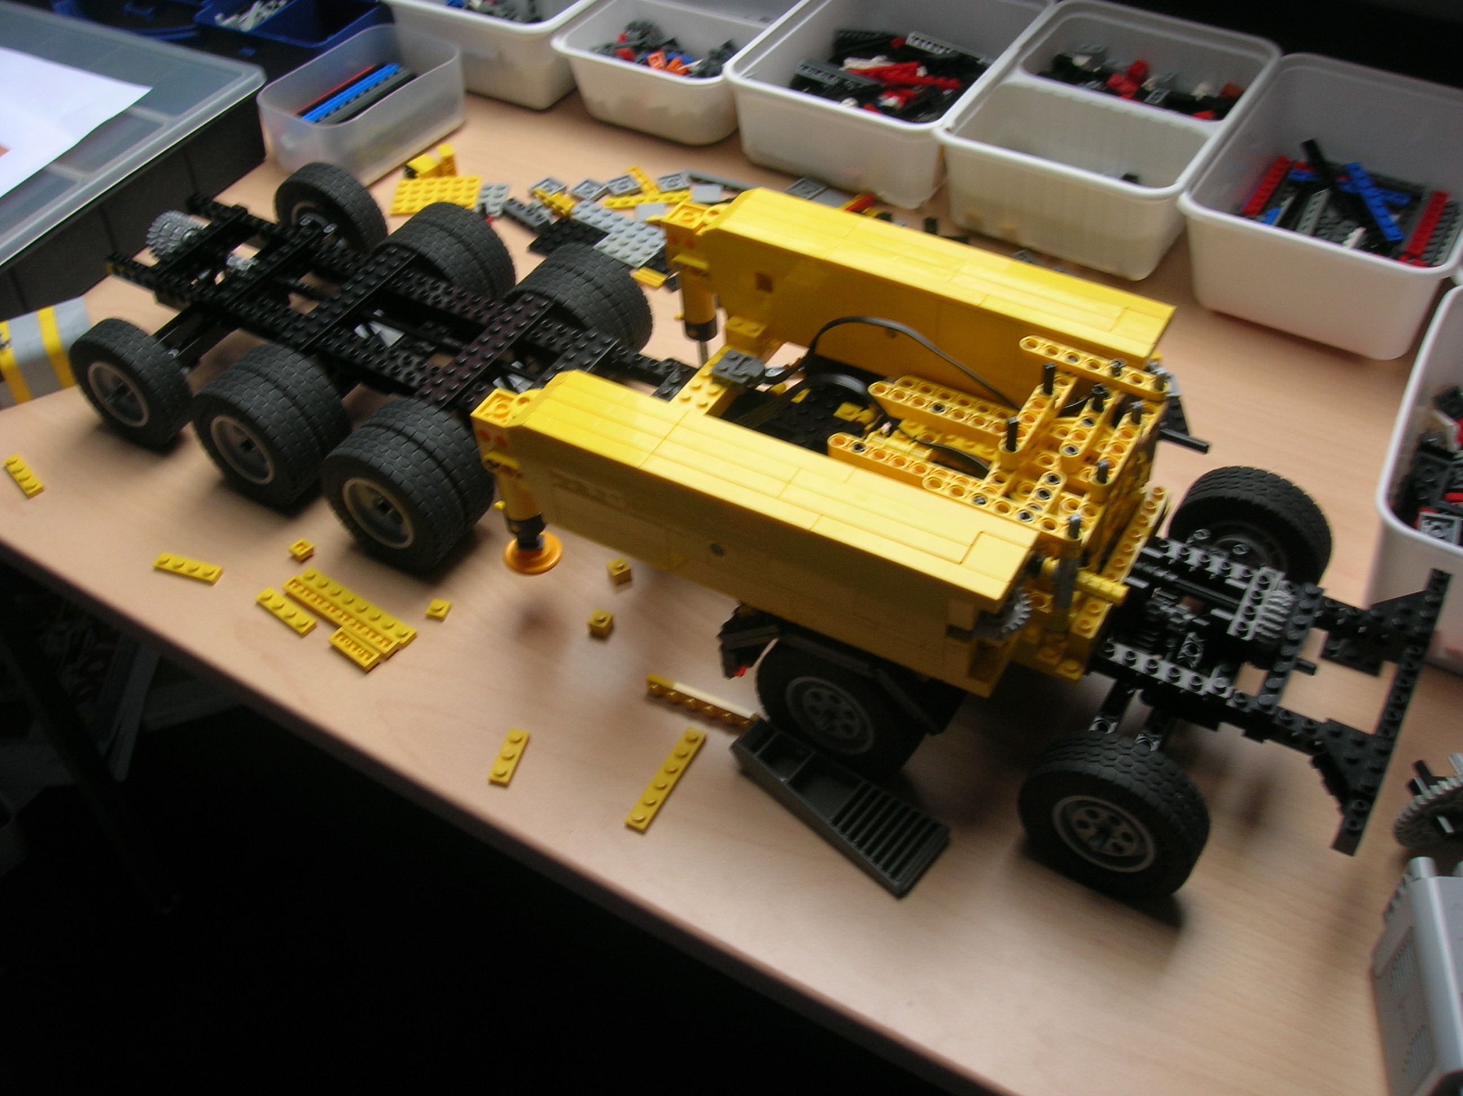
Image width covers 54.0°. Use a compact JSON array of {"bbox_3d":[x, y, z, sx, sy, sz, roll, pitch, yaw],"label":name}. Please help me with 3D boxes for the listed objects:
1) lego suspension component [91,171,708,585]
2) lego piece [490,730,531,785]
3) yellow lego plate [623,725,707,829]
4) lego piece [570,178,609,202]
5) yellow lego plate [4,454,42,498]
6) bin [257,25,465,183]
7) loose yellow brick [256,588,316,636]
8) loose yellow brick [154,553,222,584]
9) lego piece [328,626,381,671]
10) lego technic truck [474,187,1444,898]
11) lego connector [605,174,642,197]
[{"bbox_3d":[-0.156,-0.089,0.671,0.308,0.066,0.160,23,53,24],"label":"lego suspension component"},{"bbox_3d":[-0.085,0.080,0.549,0.008,0.005,0.024,10,49,14],"label":"lego piece"},{"bbox_3d":[-0.024,0.087,0.538,0.008,0.005,0.048,20,52,22],"label":"yellow lego plate"},{"bbox_3d":[-0.080,-0.200,0.810,0.016,0.005,0.016,27,55,27],"label":"lego piece"},{"bbox_3d":[-0.333,-0.034,0.677,0.008,0.005,0.032,-34,53,-24],"label":"yellow lego plate"},{"bbox_3d":[-0.216,-0.263,0.855,0.072,0.043,0.108,27,55,27],"label":"bin"},{"bbox_3d":[-0.188,0.027,0.608,0.032,0.005,0.008,30,56,28],"label":"loose yellow brick"},{"bbox_3d":[-0.237,0.009,0.629,0.032,0.005,0.008,13,50,16],"label":"loose yellow brick"},{"bbox_3d":[-0.154,0.043,0.590,0.024,0.005,0.008,29,55,28],"label":"lego piece"},{"bbox_3d":[0.086,-0.009,0.538,0.327,0.120,0.170,21,52,23],"label":"lego technic truck"},{"bbox_3d":[-0.061,-0.203,0.811,0.016,0.005,0.016,-23,49,-16],"label":"lego connector"}]

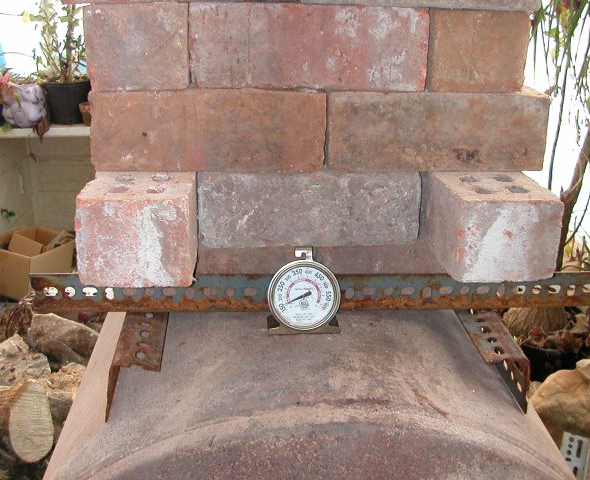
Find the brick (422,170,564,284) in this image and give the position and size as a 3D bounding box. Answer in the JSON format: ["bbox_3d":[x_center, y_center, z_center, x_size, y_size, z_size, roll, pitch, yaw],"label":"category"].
[{"bbox_3d":[0.168,-0.032,0.652,0.083,0.071,0.204,0,19,-4],"label":"brick"}]

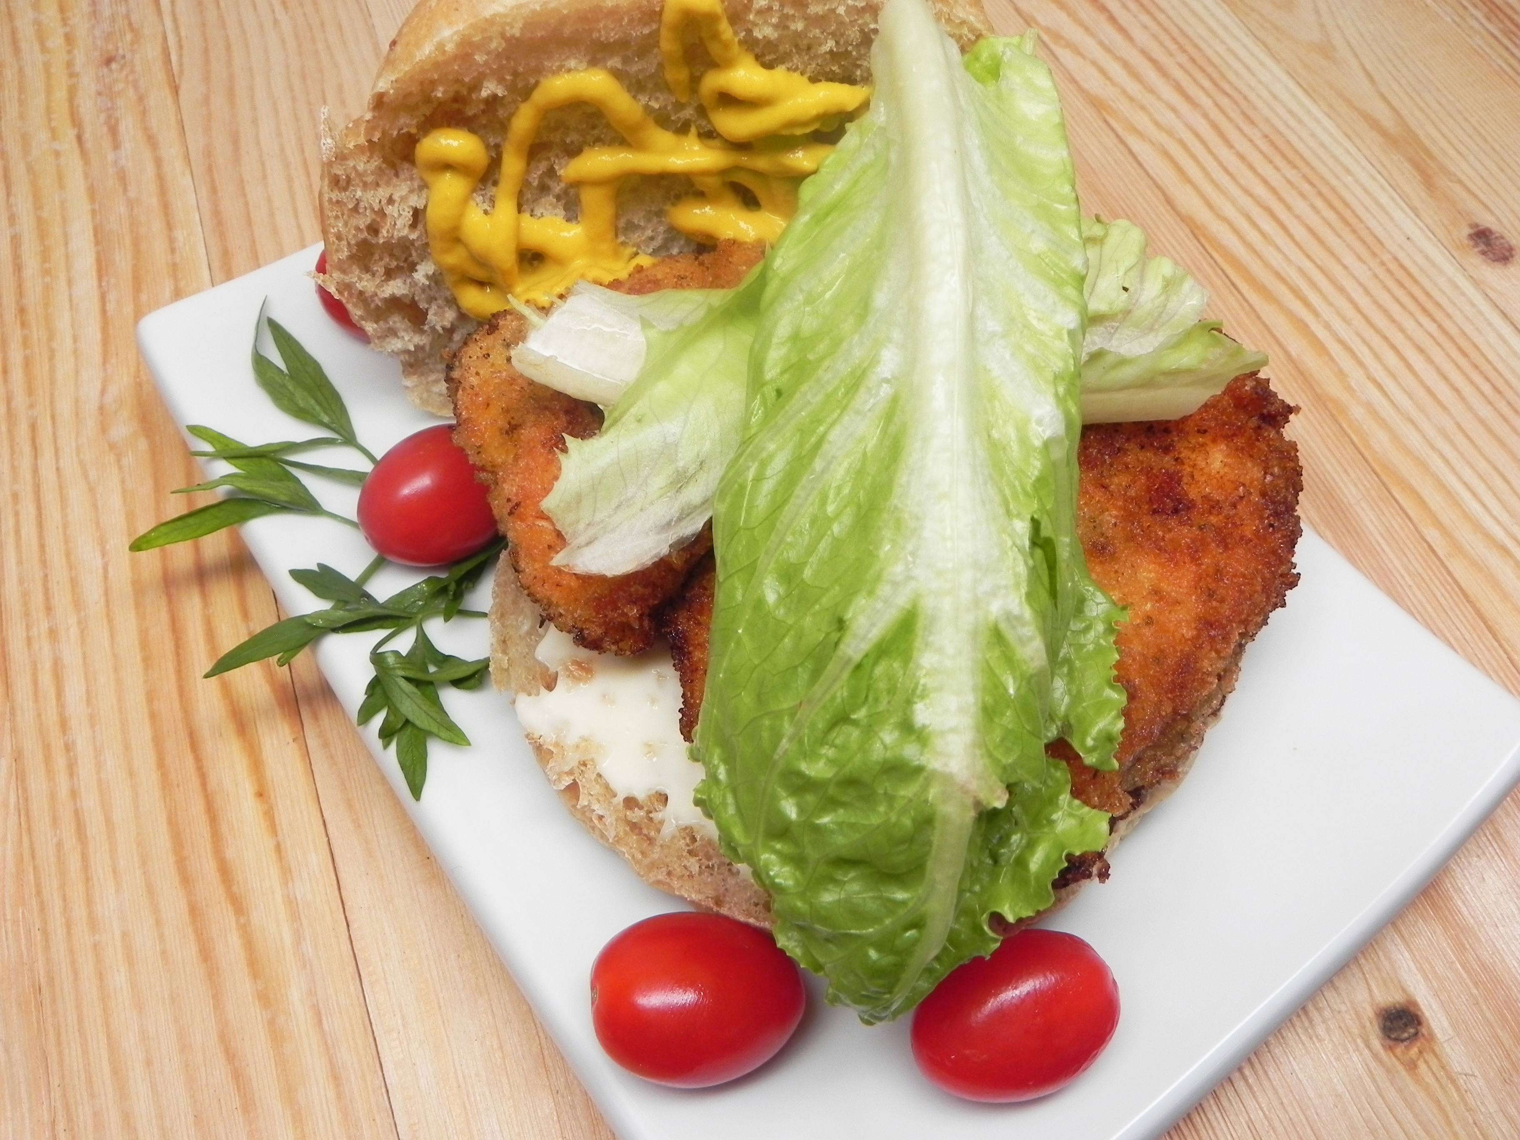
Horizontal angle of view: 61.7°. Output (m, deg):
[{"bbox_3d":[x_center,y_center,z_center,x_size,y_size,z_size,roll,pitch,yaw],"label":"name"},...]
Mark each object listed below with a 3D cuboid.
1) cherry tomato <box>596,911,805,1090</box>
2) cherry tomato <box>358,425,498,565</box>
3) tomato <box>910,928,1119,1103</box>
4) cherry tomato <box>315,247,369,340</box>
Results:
[{"bbox_3d":[-0.010,0.067,0.199,0.033,0.025,0.025,-1,57,-1],"label":"cherry tomato"},{"bbox_3d":[-0.063,-0.015,0.251,0.033,0.025,0.025,-37,65,-21],"label":"cherry tomato"},{"bbox_3d":[0.040,0.069,0.198,0.034,0.024,0.024,-18,59,-11],"label":"tomato"},{"bbox_3d":[-0.082,-0.062,0.281,0.033,0.026,0.026,10,58,6],"label":"cherry tomato"}]

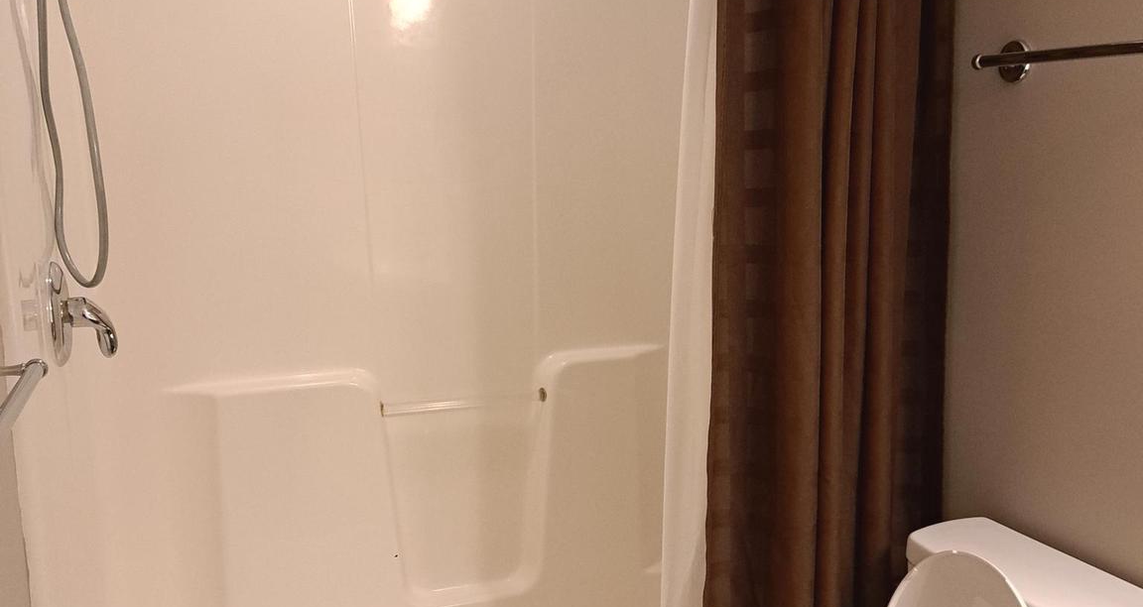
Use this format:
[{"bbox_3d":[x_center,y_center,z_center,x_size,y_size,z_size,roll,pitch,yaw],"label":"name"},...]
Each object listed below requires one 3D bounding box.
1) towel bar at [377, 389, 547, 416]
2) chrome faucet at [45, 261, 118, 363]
[{"bbox_3d":[-0.252,0.229,2.446,0.380,0.025,0.026,-5,11,-18],"label":"towel bar"},{"bbox_3d":[-0.834,0.013,1.806,0.090,0.176,0.175,-5,11,-18],"label":"chrome faucet"}]

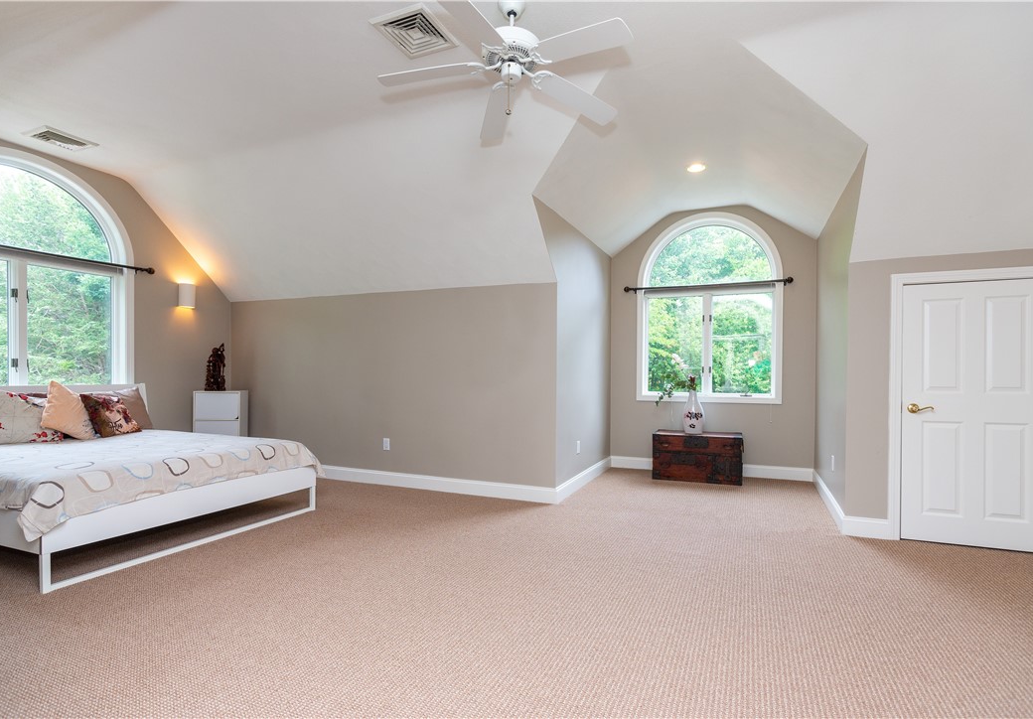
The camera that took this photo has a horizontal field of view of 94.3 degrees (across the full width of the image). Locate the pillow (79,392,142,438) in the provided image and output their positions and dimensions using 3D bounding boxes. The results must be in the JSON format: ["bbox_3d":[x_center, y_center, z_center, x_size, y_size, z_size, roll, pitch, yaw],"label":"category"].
[{"bbox_3d":[-3.626,0.500,4.305,0.120,0.420,0.390,-45,-19,18],"label":"pillow"}]

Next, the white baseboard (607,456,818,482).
[{"bbox_3d":[2.095,1.200,5.292,2.072,0.140,0.020,0,-1,18],"label":"white baseboard"}]

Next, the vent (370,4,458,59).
[{"bbox_3d":[-0.545,-1.769,2.606,0.345,0.030,0.345,0,-1,26],"label":"vent"}]

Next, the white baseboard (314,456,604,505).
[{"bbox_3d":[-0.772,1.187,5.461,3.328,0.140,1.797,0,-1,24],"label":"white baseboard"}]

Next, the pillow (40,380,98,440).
[{"bbox_3d":[-3.670,0.420,3.932,0.130,0.400,0.390,-36,-41,22],"label":"pillow"}]

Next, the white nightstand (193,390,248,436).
[{"bbox_3d":[-3.074,0.783,4.995,0.482,0.901,0.210,0,-1,-6],"label":"white nightstand"}]

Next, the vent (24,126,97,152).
[{"bbox_3d":[-3.646,-1.762,3.841,0.345,0.030,0.345,0,-1,26],"label":"vent"}]

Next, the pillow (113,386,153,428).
[{"bbox_3d":[-3.629,0.450,4.384,0.140,0.400,0.480,-39,-18,21],"label":"pillow"}]

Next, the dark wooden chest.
[{"bbox_3d":[1.906,1.029,5.112,0.865,0.472,0.390,0,-1,18],"label":"dark wooden chest"}]

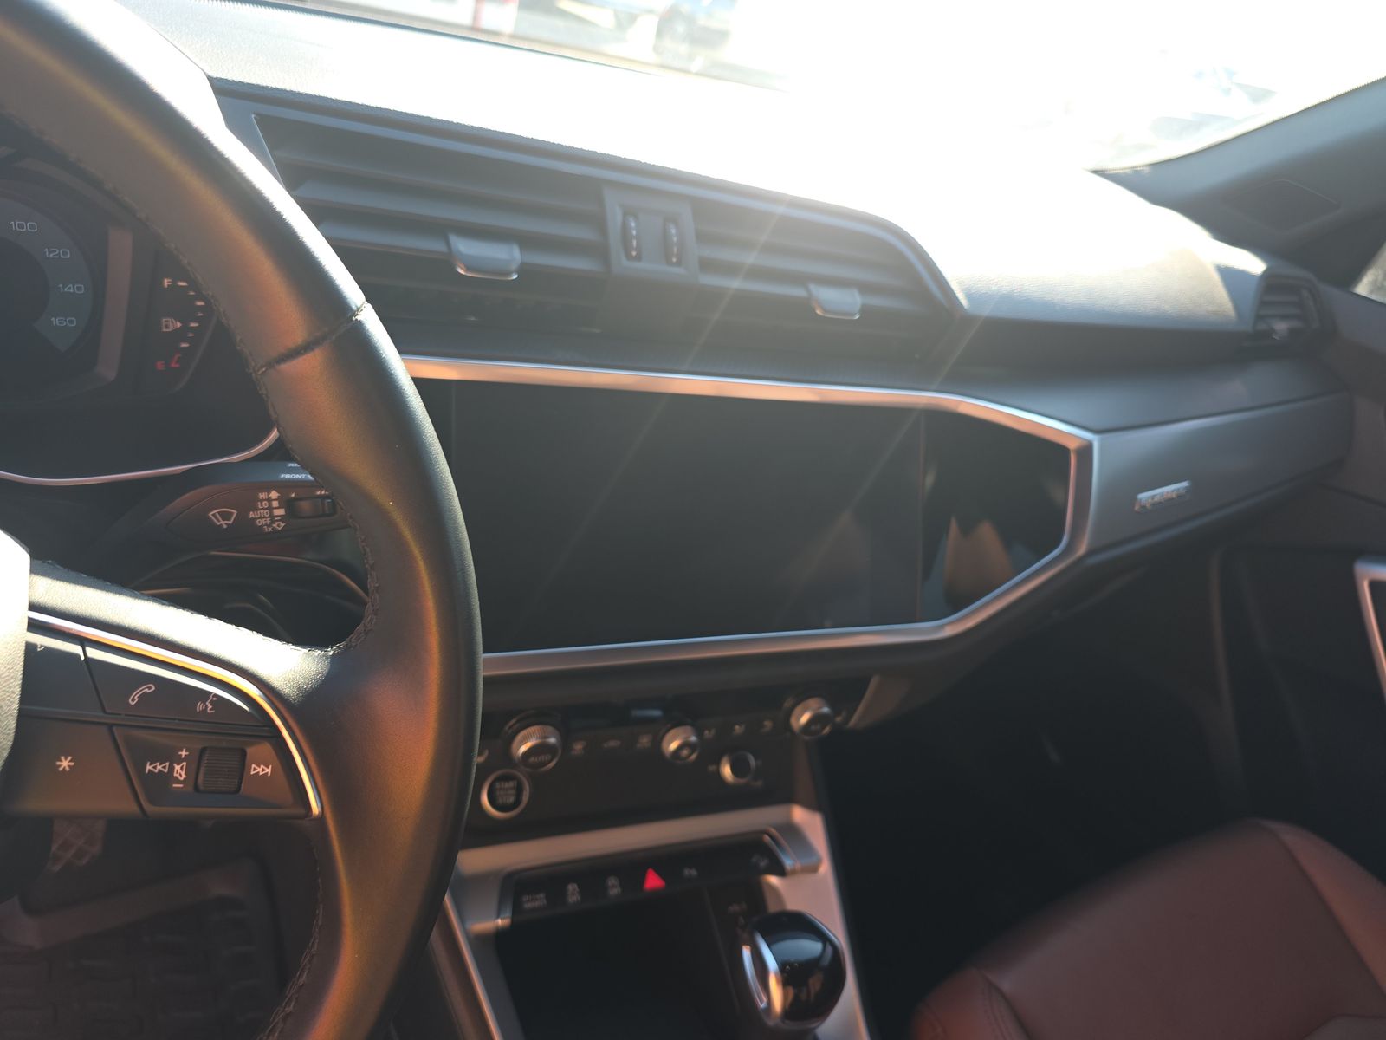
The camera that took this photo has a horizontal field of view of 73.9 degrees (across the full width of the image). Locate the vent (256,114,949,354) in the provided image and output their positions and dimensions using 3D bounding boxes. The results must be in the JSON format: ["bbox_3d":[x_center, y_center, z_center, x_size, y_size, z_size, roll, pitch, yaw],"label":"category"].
[{"bbox_3d":[-0.019,-0.151,0.545,0.435,0.092,0.050,0,3,-27],"label":"vent"}]

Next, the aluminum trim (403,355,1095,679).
[{"bbox_3d":[0.052,0.000,0.535,0.490,0.158,0.040,0,5,-27],"label":"aluminum trim"}]

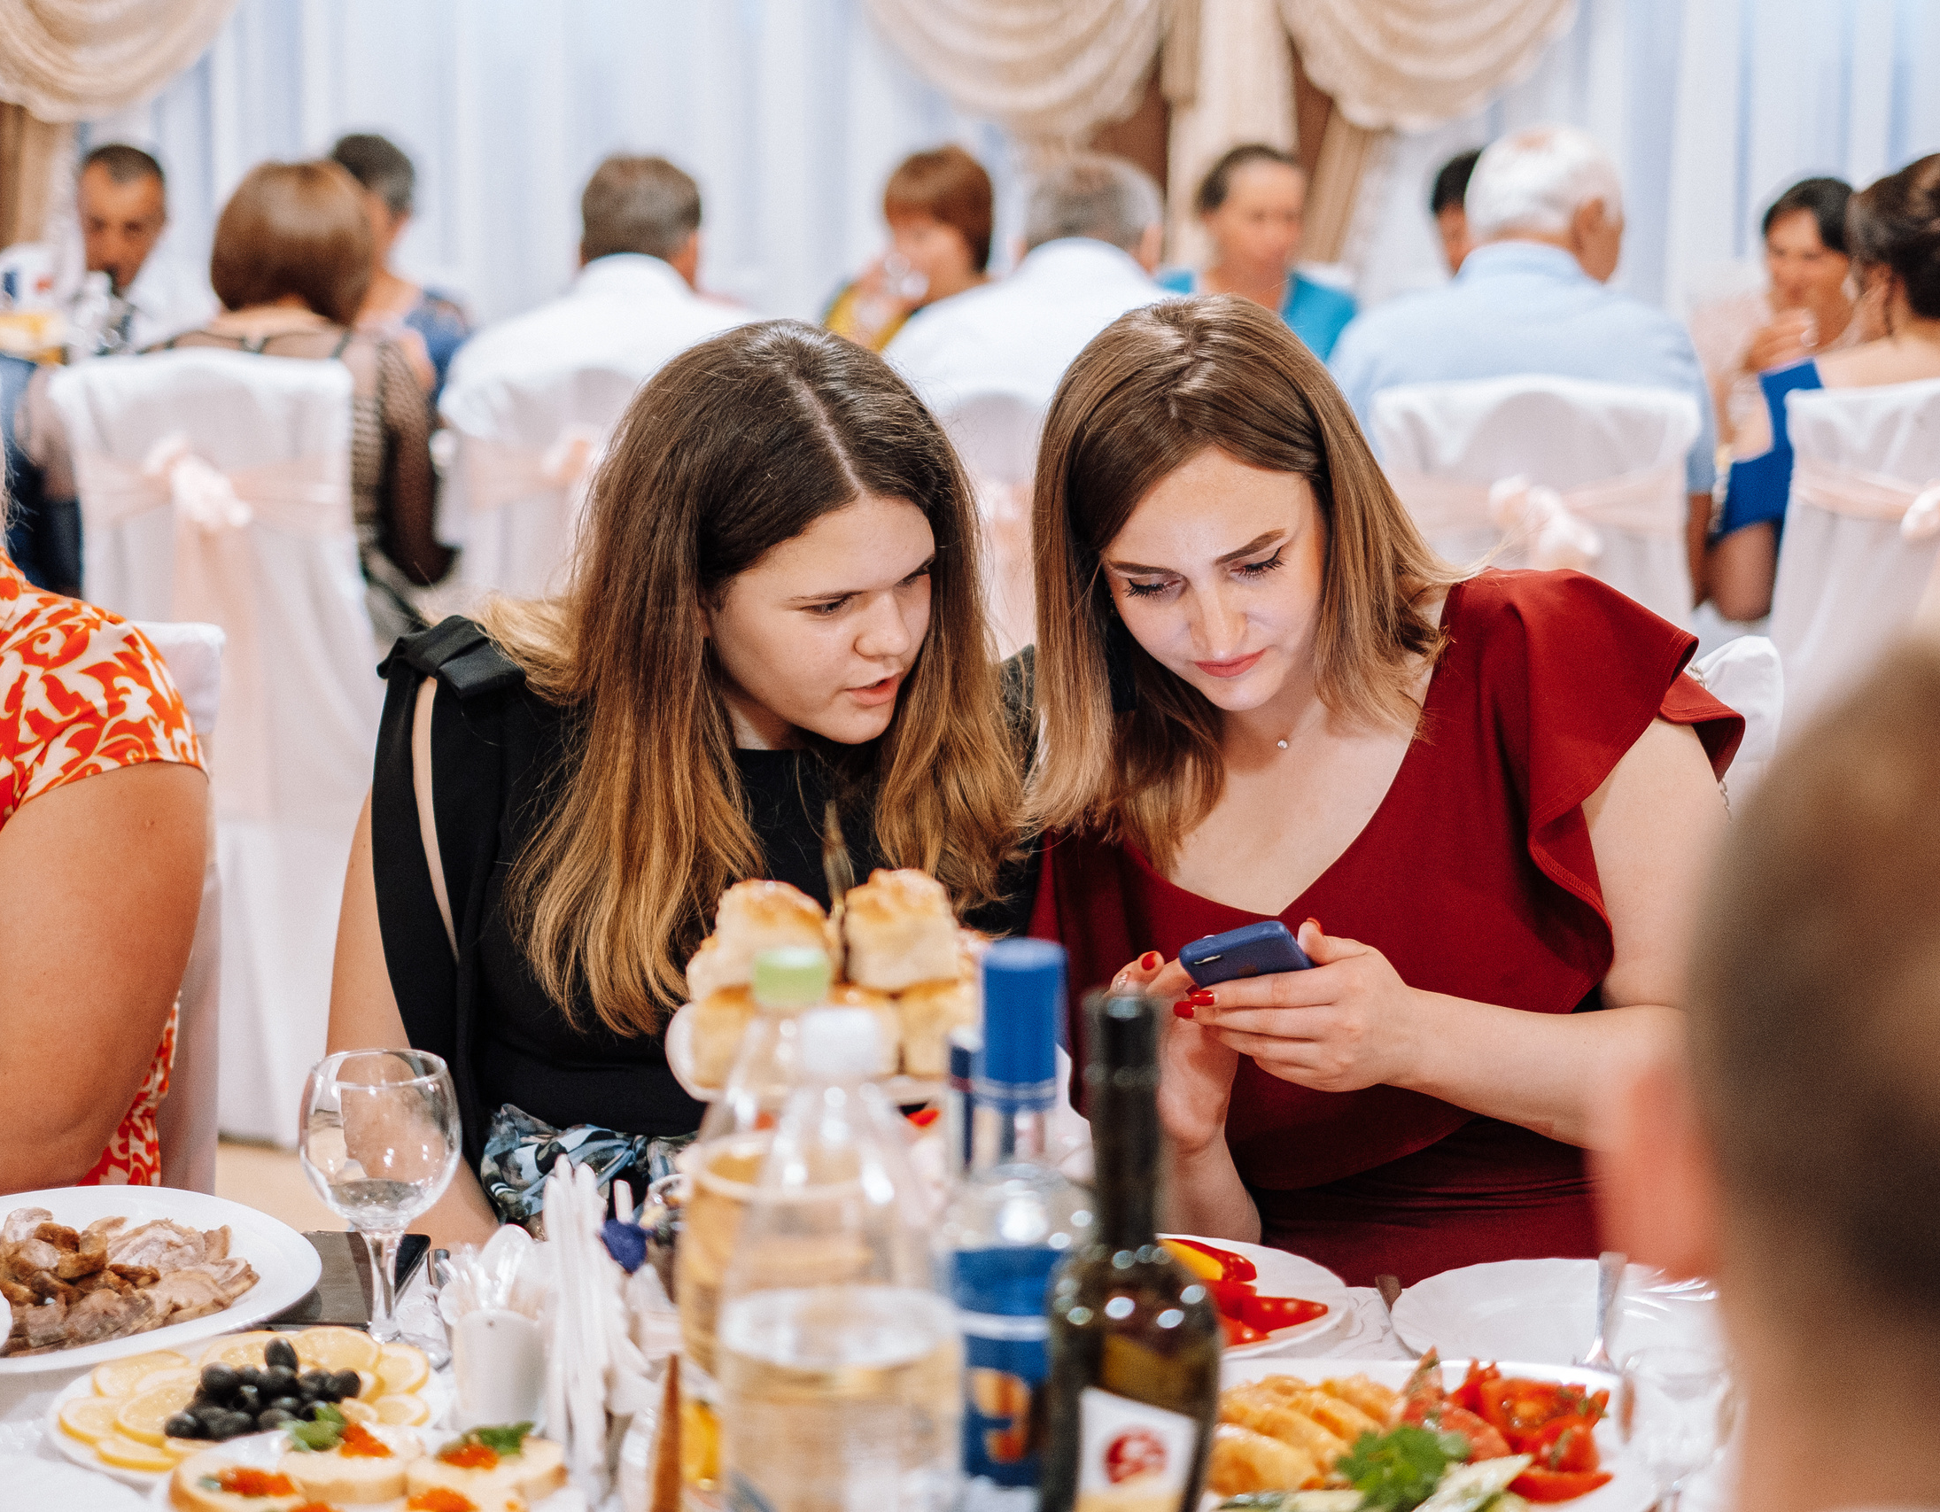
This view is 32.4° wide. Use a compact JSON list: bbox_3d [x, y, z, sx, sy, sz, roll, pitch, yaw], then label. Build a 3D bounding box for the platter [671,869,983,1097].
[{"bbox_3d":[-0.064,0.103,1.570,0.162,0.100,0.162,1,12,0],"label":"platter"}]

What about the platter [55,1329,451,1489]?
[{"bbox_3d":[-0.349,0.306,1.615,0.192,0.052,0.192,1,12,0],"label":"platter"}]

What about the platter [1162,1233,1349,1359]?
[{"bbox_3d":[0.114,0.296,1.834,0.195,0.045,0.195,2,12,8],"label":"platter"}]

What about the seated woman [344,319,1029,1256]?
[{"bbox_3d":[-0.178,0.381,2.024,0.480,1.230,0.750,-1,12,-8],"label":"seated woman"}]

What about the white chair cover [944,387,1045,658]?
[{"bbox_3d":[0.061,0.020,4.287,0.430,1.010,0.520,2,12,5],"label":"white chair cover"}]

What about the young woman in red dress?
[{"bbox_3d":[0.230,0.368,2.100,0.490,1.280,0.660,3,12,15],"label":"young woman in red dress"}]

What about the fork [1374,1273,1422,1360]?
[{"bbox_3d":[0.237,0.314,1.797,0.024,0.020,0.195,0,12,0],"label":"fork"}]

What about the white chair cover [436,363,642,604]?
[{"bbox_3d":[-0.455,-0.005,4.473,0.440,1.040,0.500,2,12,8],"label":"white chair cover"}]

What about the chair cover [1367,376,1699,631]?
[{"bbox_3d":[0.715,0.028,4.317,0.440,1.040,0.500,2,12,8],"label":"chair cover"}]

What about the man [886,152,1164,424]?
[{"bbox_3d":[0.149,-0.162,4.472,0.500,1.280,0.780,2,12,5],"label":"man"}]

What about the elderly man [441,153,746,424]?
[{"bbox_3d":[-0.460,-0.166,4.583,0.520,1.310,0.750,2,12,8],"label":"elderly man"}]

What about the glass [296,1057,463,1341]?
[{"bbox_3d":[-0.305,0.235,1.719,0.082,0.151,0.082,1,12,0],"label":"glass"}]

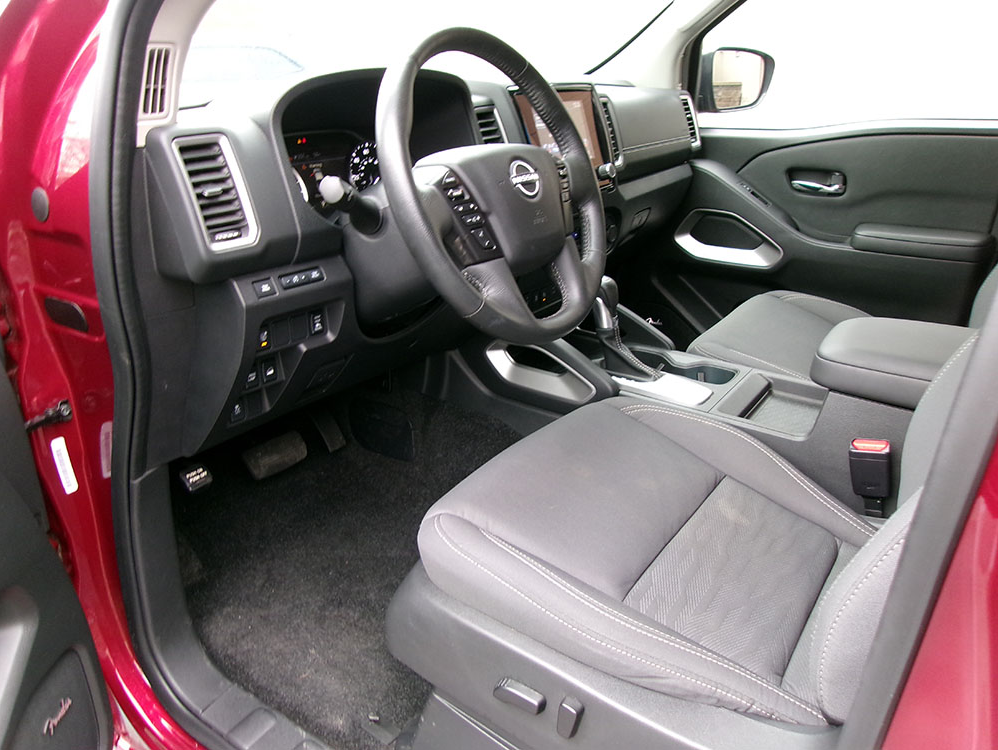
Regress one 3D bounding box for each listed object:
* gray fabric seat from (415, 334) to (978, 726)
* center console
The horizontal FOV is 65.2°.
[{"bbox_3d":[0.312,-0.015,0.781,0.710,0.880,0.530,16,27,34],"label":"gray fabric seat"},{"bbox_3d":[0.383,0.045,1.260,0.920,0.330,0.290,16,27,34],"label":"center console"}]

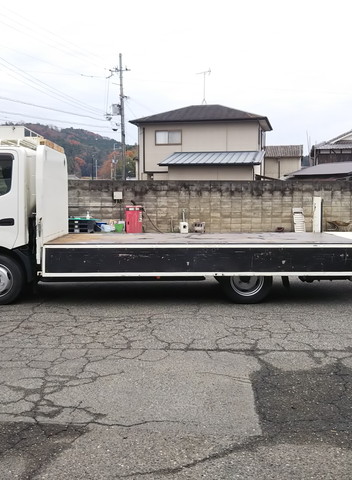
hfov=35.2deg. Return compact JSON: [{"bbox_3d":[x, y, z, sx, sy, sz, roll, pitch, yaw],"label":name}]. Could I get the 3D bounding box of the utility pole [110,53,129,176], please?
[{"bbox_3d":[-4.006,-8.063,41.925,1.700,11.600,0.900,0,5,0],"label":"utility pole"}]

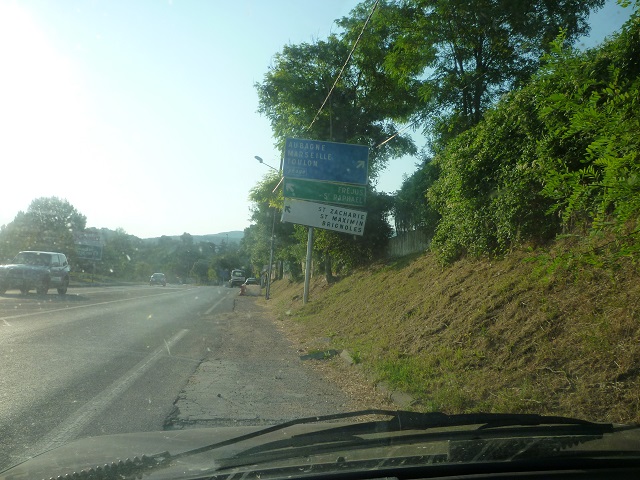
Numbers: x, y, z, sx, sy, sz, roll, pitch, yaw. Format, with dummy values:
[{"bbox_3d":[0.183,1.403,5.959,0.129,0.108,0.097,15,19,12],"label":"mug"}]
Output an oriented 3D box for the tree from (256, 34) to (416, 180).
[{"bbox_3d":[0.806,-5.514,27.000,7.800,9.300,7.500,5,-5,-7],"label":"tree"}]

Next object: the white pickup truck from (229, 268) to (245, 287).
[{"bbox_3d":[-11.608,5.457,76.000,2.050,2.500,5.400,5,-5,-7],"label":"white pickup truck"}]

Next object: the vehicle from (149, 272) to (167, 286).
[{"bbox_3d":[-18.279,4.479,60.500,1.780,1.480,4.200,5,-5,-9],"label":"vehicle"}]

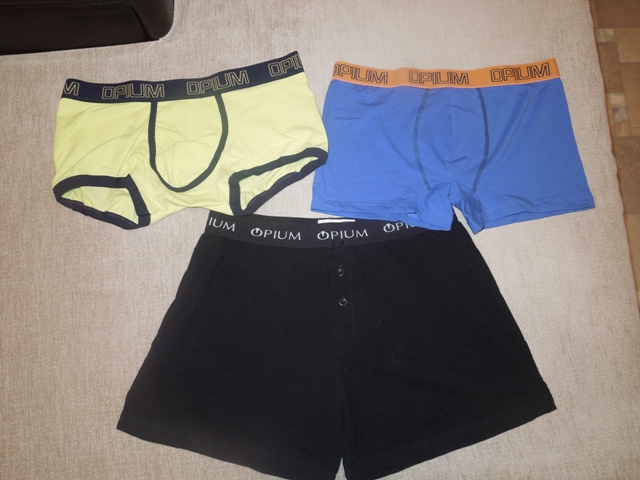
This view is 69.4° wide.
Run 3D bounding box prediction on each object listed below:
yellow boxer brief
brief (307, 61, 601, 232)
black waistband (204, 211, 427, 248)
[{"bbox_3d":[-0.196,-0.156,0.691,0.409,0.025,0.267,-5,77,-1],"label":"yellow boxer brief"},{"bbox_3d":[0.193,-0.148,0.689,0.414,0.025,0.284,-1,77,0],"label":"brief"},{"bbox_3d":[0.011,-0.019,0.659,0.355,0.020,0.056,-1,77,0],"label":"black waistband"}]

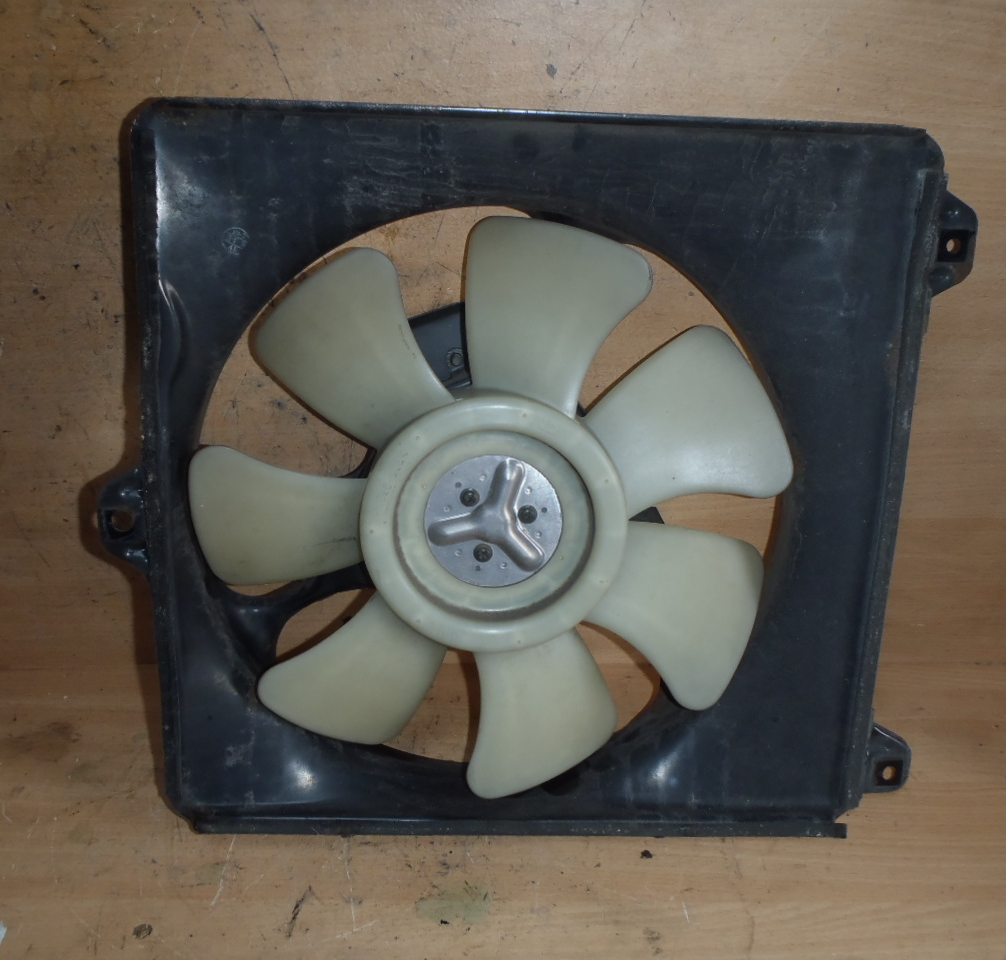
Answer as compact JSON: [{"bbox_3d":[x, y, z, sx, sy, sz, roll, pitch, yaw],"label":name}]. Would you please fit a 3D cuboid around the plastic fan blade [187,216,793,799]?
[{"bbox_3d":[-0.006,0.023,0.567,0.325,0.322,0.055,-1,15,-2],"label":"plastic fan blade"}]

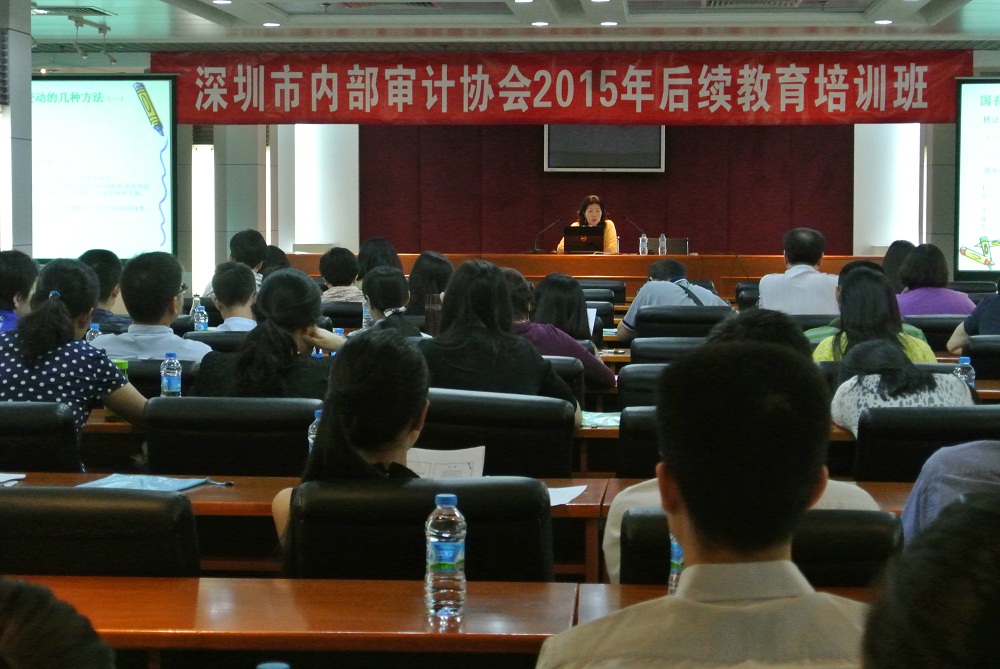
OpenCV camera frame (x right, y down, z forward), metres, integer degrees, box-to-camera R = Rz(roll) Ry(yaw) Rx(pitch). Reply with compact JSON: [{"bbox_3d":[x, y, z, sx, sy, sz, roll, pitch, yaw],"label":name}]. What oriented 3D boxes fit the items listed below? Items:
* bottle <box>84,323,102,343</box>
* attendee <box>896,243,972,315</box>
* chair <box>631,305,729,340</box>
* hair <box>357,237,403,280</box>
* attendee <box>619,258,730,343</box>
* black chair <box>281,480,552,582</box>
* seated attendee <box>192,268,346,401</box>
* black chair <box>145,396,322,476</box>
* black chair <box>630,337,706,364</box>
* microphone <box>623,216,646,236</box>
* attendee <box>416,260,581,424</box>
[{"bbox_3d":[-1.475,0.077,8.200,0.064,0.216,0.064,0,4,4],"label":"bottle"},{"bbox_3d":[1.838,0.180,9.948,0.470,1.200,0.760,0,3,4],"label":"attendee"},{"bbox_3d":[0.804,0.322,9.886,0.500,0.920,0.600,0,3,4],"label":"chair"},{"bbox_3d":[-0.618,-0.371,11.600,0.230,0.280,0.230,0,4,6],"label":"hair"},{"bbox_3d":[0.763,0.224,9.881,0.550,1.100,0.820,0,3,3],"label":"attendee"},{"bbox_3d":[-0.173,0.710,4.398,0.530,0.930,0.580,0,4,-5],"label":"black chair"},{"bbox_3d":[-0.577,0.451,6.049,0.480,1.240,0.750,0,4,6],"label":"seated attendee"},{"bbox_3d":[-0.615,0.580,5.664,0.520,0.890,0.580,0,3,3],"label":"black chair"},{"bbox_3d":[0.700,0.432,8.140,0.530,0.890,0.580,0,3,3],"label":"black chair"},{"bbox_3d":[1.173,-0.839,18.984,0.260,0.310,0.110,1,4,23],"label":"microphone"},{"bbox_3d":[0.001,0.414,5.755,0.480,1.210,0.800,0,3,3],"label":"attendee"}]

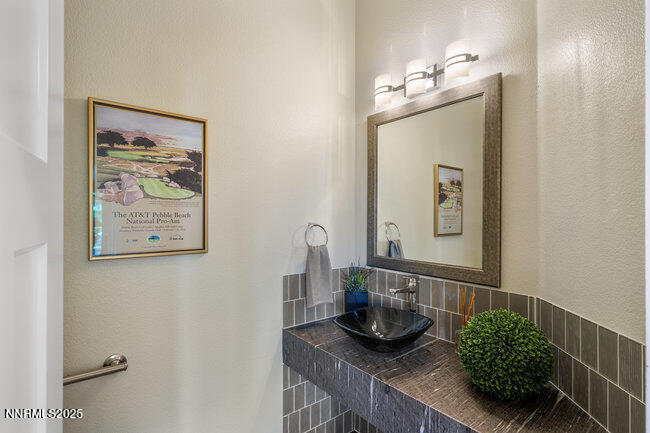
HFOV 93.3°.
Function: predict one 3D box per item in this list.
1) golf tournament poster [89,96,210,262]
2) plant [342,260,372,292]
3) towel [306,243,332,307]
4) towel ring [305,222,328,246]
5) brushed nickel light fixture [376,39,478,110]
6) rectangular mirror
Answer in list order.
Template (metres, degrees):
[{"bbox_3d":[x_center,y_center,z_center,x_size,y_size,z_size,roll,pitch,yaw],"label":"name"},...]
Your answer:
[{"bbox_3d":[-0.754,-0.146,1.353,0.453,0.637,0.040,0,0,-38],"label":"golf tournament poster"},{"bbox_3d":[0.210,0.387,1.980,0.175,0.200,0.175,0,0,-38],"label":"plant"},{"bbox_3d":[-0.029,0.362,1.861,0.195,0.365,0.060,0,0,-38],"label":"towel"},{"bbox_3d":[-0.067,0.119,1.859,0.160,0.155,0.076,0,0,-38],"label":"towel ring"},{"bbox_3d":[0.496,-0.730,1.648,0.136,0.165,0.630,0,0,-38],"label":"brushed nickel light fixture"},{"bbox_3d":[0.535,-0.161,1.685,0.028,0.965,0.800,0,0,-38],"label":"rectangular mirror"}]

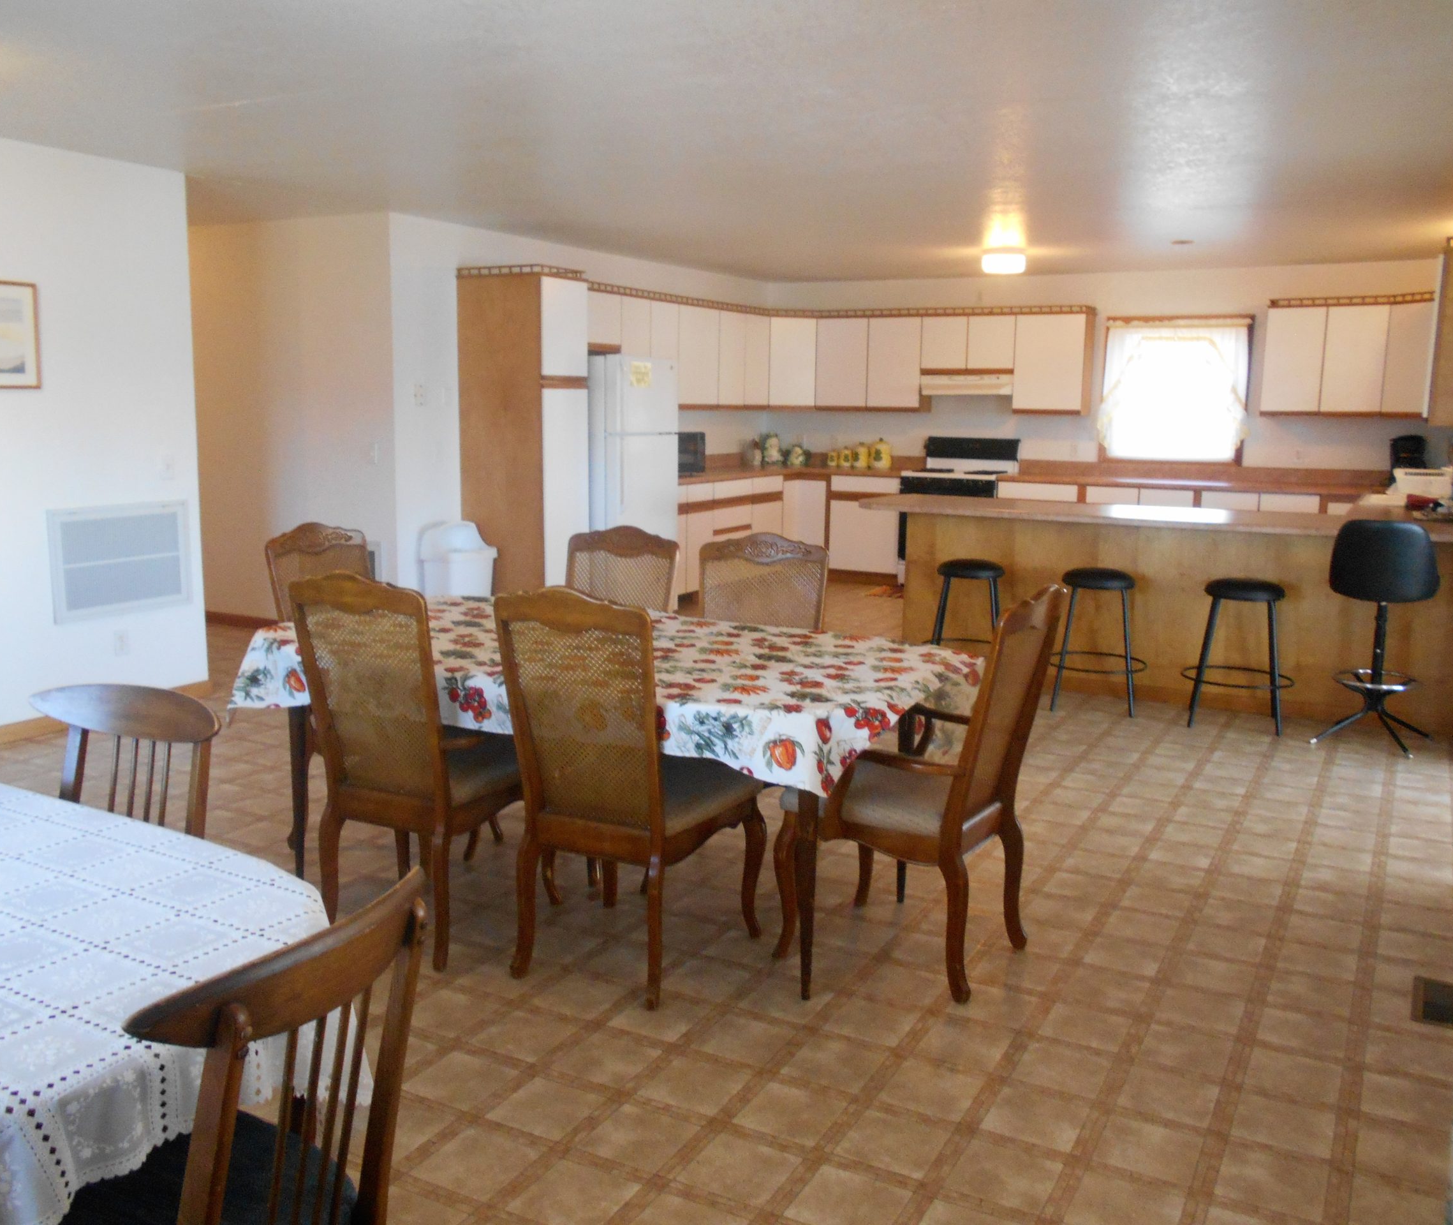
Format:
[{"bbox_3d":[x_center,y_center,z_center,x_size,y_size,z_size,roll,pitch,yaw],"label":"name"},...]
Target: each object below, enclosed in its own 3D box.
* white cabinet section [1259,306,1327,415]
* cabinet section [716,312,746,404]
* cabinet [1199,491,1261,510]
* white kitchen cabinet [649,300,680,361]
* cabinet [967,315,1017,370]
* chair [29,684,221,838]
[{"bbox_3d":[4.003,-1.756,8.618,0.366,0.730,0.320,6,11,29],"label":"white cabinet section"},{"bbox_3d":[-0.101,-1.956,9.569,0.320,0.730,0.409,6,11,29],"label":"cabinet section"},{"bbox_3d":[3.643,-0.499,8.830,0.384,0.766,0.614,6,11,29],"label":"cabinet"},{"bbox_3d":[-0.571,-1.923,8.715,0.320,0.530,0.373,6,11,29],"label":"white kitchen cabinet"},{"bbox_3d":[2.123,-2.100,9.599,0.383,0.410,0.323,6,11,29],"label":"cabinet"},{"bbox_3d":[-1.315,0.606,2.270,0.530,0.810,0.530,5,10,27],"label":"chair"}]

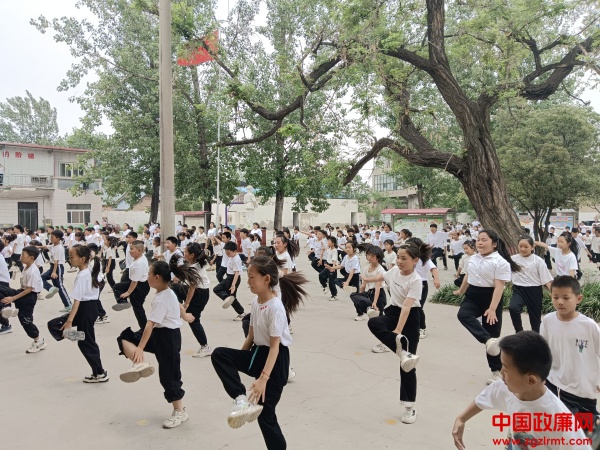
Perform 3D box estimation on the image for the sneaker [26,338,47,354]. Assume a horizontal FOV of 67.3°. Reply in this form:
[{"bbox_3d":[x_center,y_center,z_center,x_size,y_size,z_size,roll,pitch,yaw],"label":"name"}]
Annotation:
[{"bbox_3d":[-3.078,1.421,5.270,0.230,0.105,0.090,-16,12,-41],"label":"sneaker"}]

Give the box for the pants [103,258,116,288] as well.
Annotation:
[{"bbox_3d":[-3.963,1.032,9.400,0.360,0.660,0.290,0,0,-30],"label":"pants"}]

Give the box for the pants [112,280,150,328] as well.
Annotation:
[{"bbox_3d":[-1.974,1.002,5.280,0.420,0.670,0.360,-1,2,-23],"label":"pants"}]

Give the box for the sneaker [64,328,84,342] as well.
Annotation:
[{"bbox_3d":[-2.120,1.018,4.220,0.220,0.090,0.100,11,12,-41],"label":"sneaker"}]

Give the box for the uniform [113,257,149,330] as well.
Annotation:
[{"bbox_3d":[-1.974,0.849,5.280,0.420,0.970,0.400,-1,2,-23],"label":"uniform"}]

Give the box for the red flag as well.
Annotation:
[{"bbox_3d":[-4.187,-7.265,18.500,1.700,1.400,0.350,0,2,-12],"label":"red flag"}]

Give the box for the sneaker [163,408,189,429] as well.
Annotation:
[{"bbox_3d":[-0.909,1.413,3.290,0.090,0.105,0.235,0,0,37],"label":"sneaker"}]

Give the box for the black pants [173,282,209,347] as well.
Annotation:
[{"bbox_3d":[-1.227,1.008,5.050,0.380,0.720,0.360,-1,2,-23],"label":"black pants"}]

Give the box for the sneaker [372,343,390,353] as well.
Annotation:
[{"bbox_3d":[0.933,1.392,5.100,0.230,0.100,0.088,0,0,-30],"label":"sneaker"}]

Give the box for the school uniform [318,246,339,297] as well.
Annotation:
[{"bbox_3d":[0.575,0.950,9.080,0.400,0.980,0.360,0,0,-32],"label":"school uniform"}]

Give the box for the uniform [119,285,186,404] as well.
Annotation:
[{"bbox_3d":[-1.134,0.914,3.420,0.470,0.870,0.400,-1,2,-23],"label":"uniform"}]

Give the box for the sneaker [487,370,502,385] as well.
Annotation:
[{"bbox_3d":[1.899,1.475,4.400,0.245,0.110,0.095,0,0,-37],"label":"sneaker"}]

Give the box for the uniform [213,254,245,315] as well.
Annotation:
[{"bbox_3d":[-1.087,0.904,6.850,0.460,0.930,0.360,0,0,-30],"label":"uniform"}]

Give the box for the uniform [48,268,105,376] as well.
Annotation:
[{"bbox_3d":[-2.049,0.898,4.150,0.480,1.000,0.360,0,0,-30],"label":"uniform"}]

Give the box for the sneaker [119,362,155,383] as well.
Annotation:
[{"bbox_3d":[-1.147,1.037,3.180,0.240,0.090,0.105,-14,31,-13],"label":"sneaker"}]

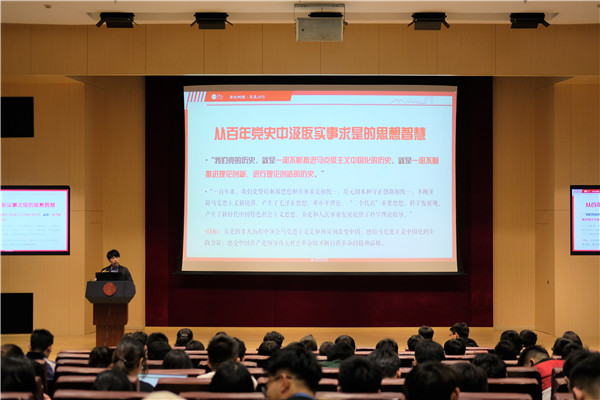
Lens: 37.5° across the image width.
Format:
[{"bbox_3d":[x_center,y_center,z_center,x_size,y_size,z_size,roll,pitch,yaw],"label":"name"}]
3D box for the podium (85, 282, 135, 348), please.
[{"bbox_3d":[-3.150,1.910,14.600,0.820,1.150,0.550,0,0,-7],"label":"podium"}]

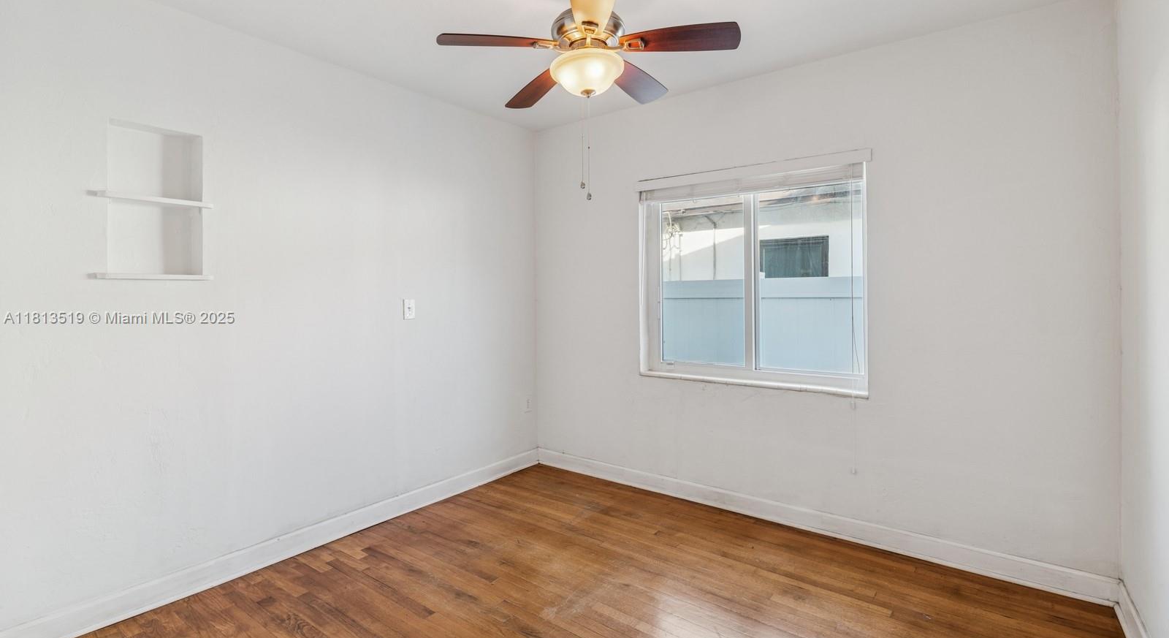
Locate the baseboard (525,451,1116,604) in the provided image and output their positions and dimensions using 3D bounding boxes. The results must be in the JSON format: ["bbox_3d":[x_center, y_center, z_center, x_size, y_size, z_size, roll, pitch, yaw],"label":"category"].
[{"bbox_3d":[0.885,1.058,2.960,3.070,0.122,0.030,1,2,36],"label":"baseboard"}]

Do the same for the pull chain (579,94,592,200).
[{"bbox_3d":[0.006,-0.645,1.950,0.042,0.400,0.025,0,2,0],"label":"pull chain"}]

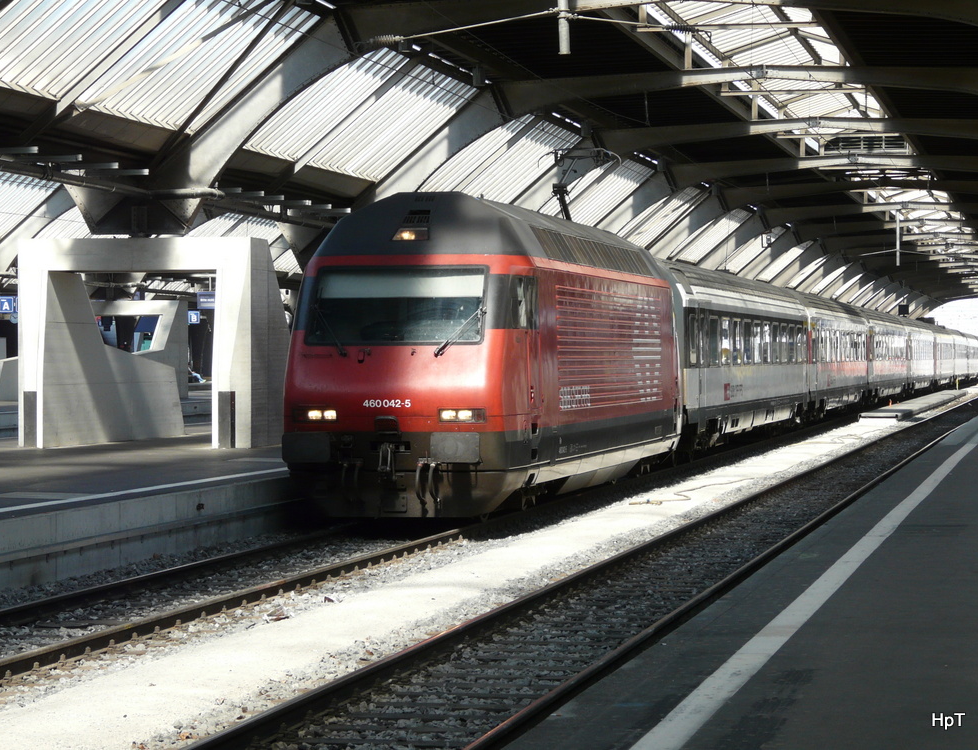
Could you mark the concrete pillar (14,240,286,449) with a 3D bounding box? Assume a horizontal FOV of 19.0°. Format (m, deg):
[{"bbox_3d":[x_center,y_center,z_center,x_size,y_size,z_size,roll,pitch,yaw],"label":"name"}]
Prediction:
[{"bbox_3d":[-5.450,-0.587,54.784,4.260,3.660,7.800,0,0,11],"label":"concrete pillar"}]

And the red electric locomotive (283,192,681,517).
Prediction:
[{"bbox_3d":[0.451,-0.298,45.267,3.000,4.220,18.400,0,0,11],"label":"red electric locomotive"}]

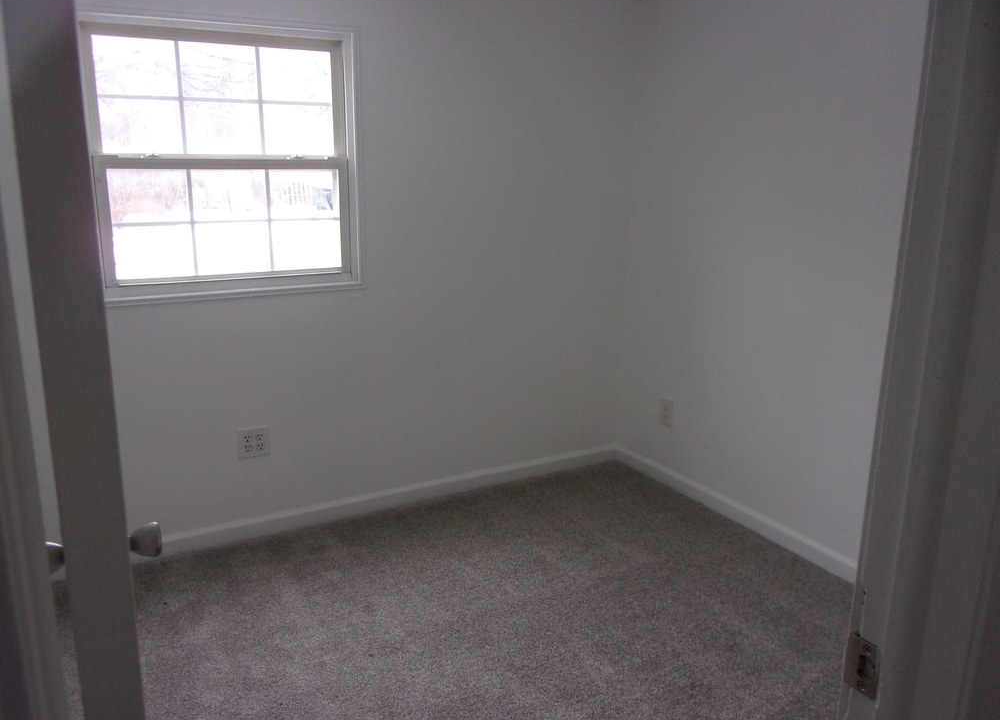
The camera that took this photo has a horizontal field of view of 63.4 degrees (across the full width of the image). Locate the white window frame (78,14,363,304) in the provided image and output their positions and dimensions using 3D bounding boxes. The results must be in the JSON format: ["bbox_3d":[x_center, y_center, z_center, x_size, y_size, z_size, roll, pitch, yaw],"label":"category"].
[{"bbox_3d":[-0.923,-0.683,2.790,0.890,0.905,0.090,-7,16,-29],"label":"white window frame"}]

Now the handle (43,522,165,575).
[{"bbox_3d":[-0.527,0.251,1.074,0.155,0.056,0.056,-7,16,-29],"label":"handle"}]

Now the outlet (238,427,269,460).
[{"bbox_3d":[-0.915,0.308,3.009,0.115,0.115,0.010,-7,16,-29],"label":"outlet"}]

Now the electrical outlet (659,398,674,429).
[{"bbox_3d":[0.731,0.233,3.544,0.010,0.116,0.072,-7,16,-29],"label":"electrical outlet"}]

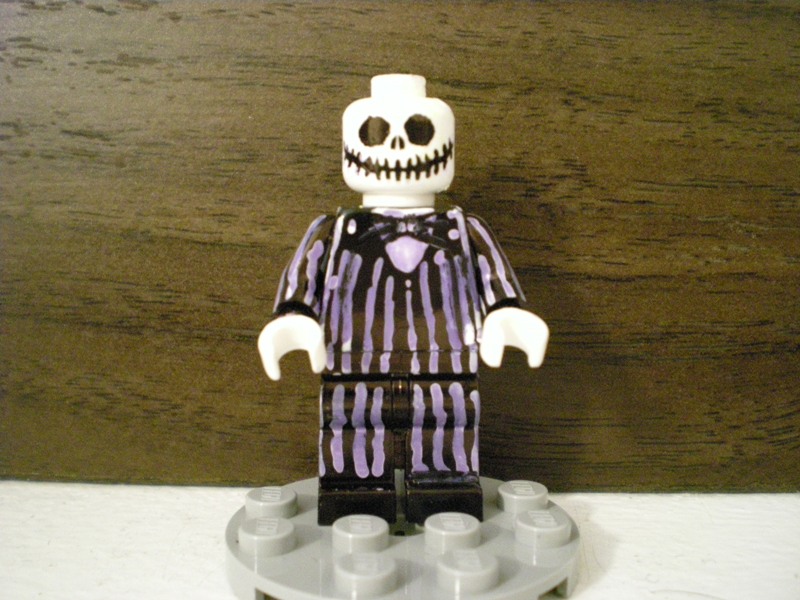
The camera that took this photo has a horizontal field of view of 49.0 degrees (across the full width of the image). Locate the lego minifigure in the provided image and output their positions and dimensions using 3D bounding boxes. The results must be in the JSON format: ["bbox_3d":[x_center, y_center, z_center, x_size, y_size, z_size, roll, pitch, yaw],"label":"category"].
[{"bbox_3d":[0.000,0.000,0.080,0.025,0.040,0.011,0,7,-4],"label":"lego minifigure"}]

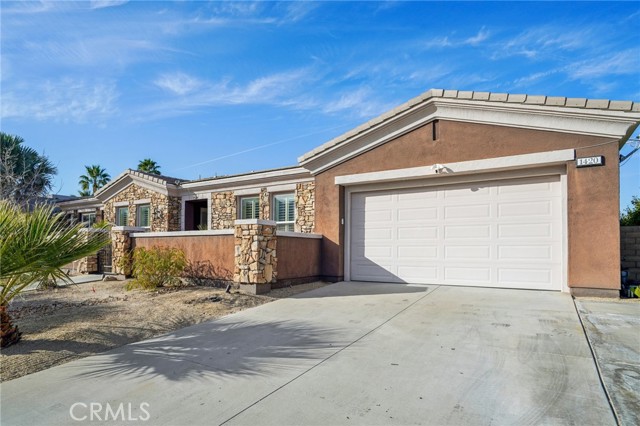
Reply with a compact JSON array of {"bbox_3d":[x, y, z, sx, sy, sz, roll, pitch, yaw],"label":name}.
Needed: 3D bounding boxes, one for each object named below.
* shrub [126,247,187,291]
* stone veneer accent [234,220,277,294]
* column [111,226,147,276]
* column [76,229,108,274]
[{"bbox_3d":[-4.068,1.369,8.400,1.220,1.030,1.080,-2,-5,31],"label":"shrub"},{"bbox_3d":[-1.427,0.967,7.557,0.640,1.580,0.640,-2,-5,31],"label":"stone veneer accent"},{"bbox_3d":[-5.785,1.217,10.228,0.640,1.546,0.640,-2,-5,31],"label":"column"},{"bbox_3d":[-7.566,1.297,11.305,0.640,1.490,0.640,-2,-5,31],"label":"column"}]

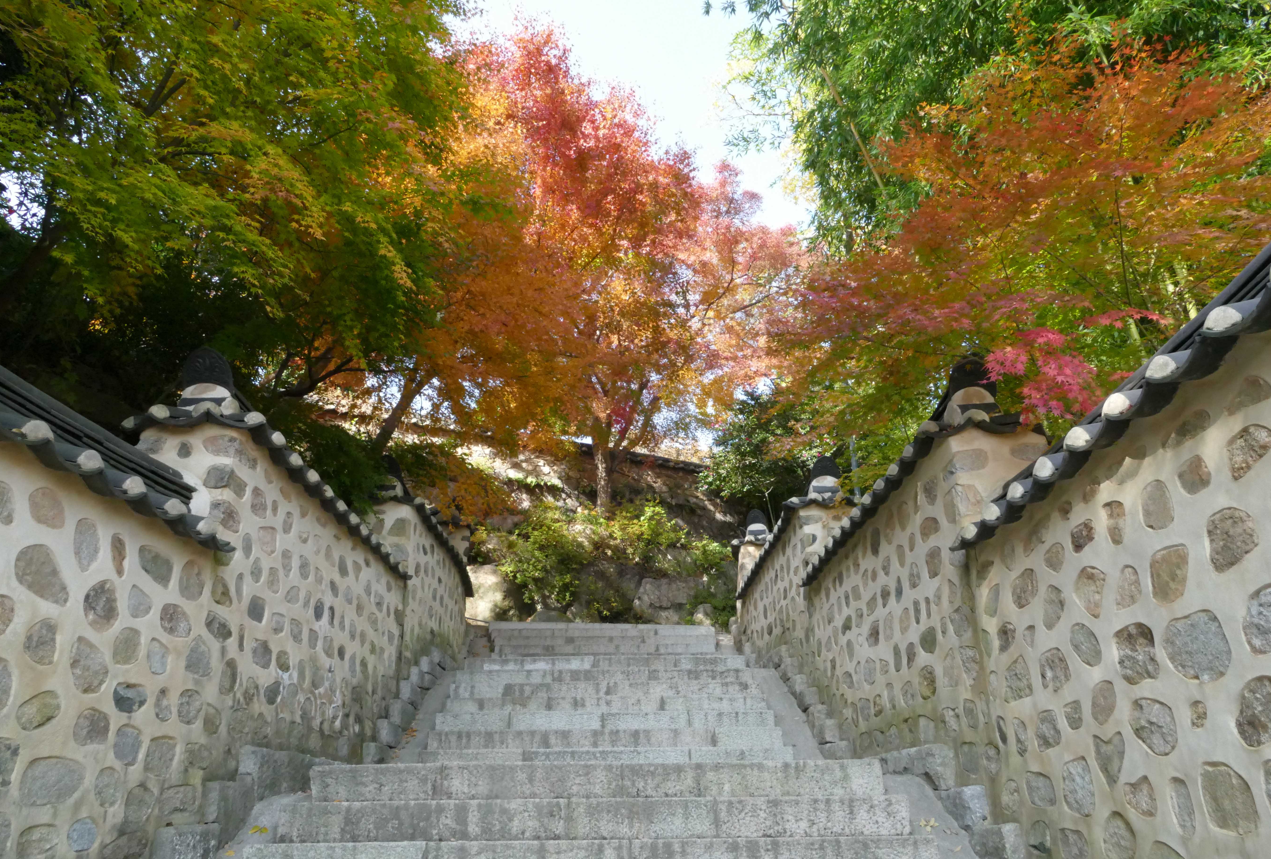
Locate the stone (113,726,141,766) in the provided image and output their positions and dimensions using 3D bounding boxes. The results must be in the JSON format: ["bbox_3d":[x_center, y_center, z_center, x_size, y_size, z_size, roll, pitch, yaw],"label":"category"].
[{"bbox_3d":[-1.892,1.161,3.284,0.090,0.138,0.200,-1,-21,0],"label":"stone"}]

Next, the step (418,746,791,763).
[{"bbox_3d":[-0.203,2.365,6.389,2.680,0.145,0.330,-1,-21,0],"label":"step"}]

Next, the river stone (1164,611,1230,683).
[{"bbox_3d":[1.629,0.604,2.512,0.137,0.197,0.316,0,-23,-1],"label":"river stone"}]

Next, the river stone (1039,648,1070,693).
[{"bbox_3d":[1.568,0.874,3.240,0.123,0.156,0.231,-1,-22,0],"label":"river stone"}]

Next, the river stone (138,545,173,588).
[{"bbox_3d":[-1.998,0.560,3.678,0.096,0.150,0.263,-1,-23,3],"label":"river stone"}]

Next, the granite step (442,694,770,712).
[{"bbox_3d":[-0.252,2.466,7.909,2.823,0.155,0.370,0,-22,0],"label":"granite step"}]

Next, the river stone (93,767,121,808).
[{"bbox_3d":[-1.868,1.244,3.108,0.089,0.133,0.196,0,-23,-1],"label":"river stone"}]

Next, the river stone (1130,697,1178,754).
[{"bbox_3d":[1.616,0.914,2.749,0.097,0.168,0.243,0,-23,0],"label":"river stone"}]

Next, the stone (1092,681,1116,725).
[{"bbox_3d":[1.550,0.884,2.901,0.091,0.138,0.142,-1,-22,0],"label":"stone"}]

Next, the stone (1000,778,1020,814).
[{"bbox_3d":[1.578,1.517,3.702,0.090,0.124,0.208,-1,-21,0],"label":"stone"}]

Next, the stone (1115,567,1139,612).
[{"bbox_3d":[1.567,0.496,2.802,0.090,0.121,0.161,-1,-21,0],"label":"stone"}]

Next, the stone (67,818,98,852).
[{"bbox_3d":[-1.860,1.346,2.966,0.079,0.105,0.197,0,-23,-1],"label":"stone"}]

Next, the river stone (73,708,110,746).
[{"bbox_3d":[-2.000,1.090,3.270,0.081,0.131,0.217,-1,-23,3],"label":"river stone"}]

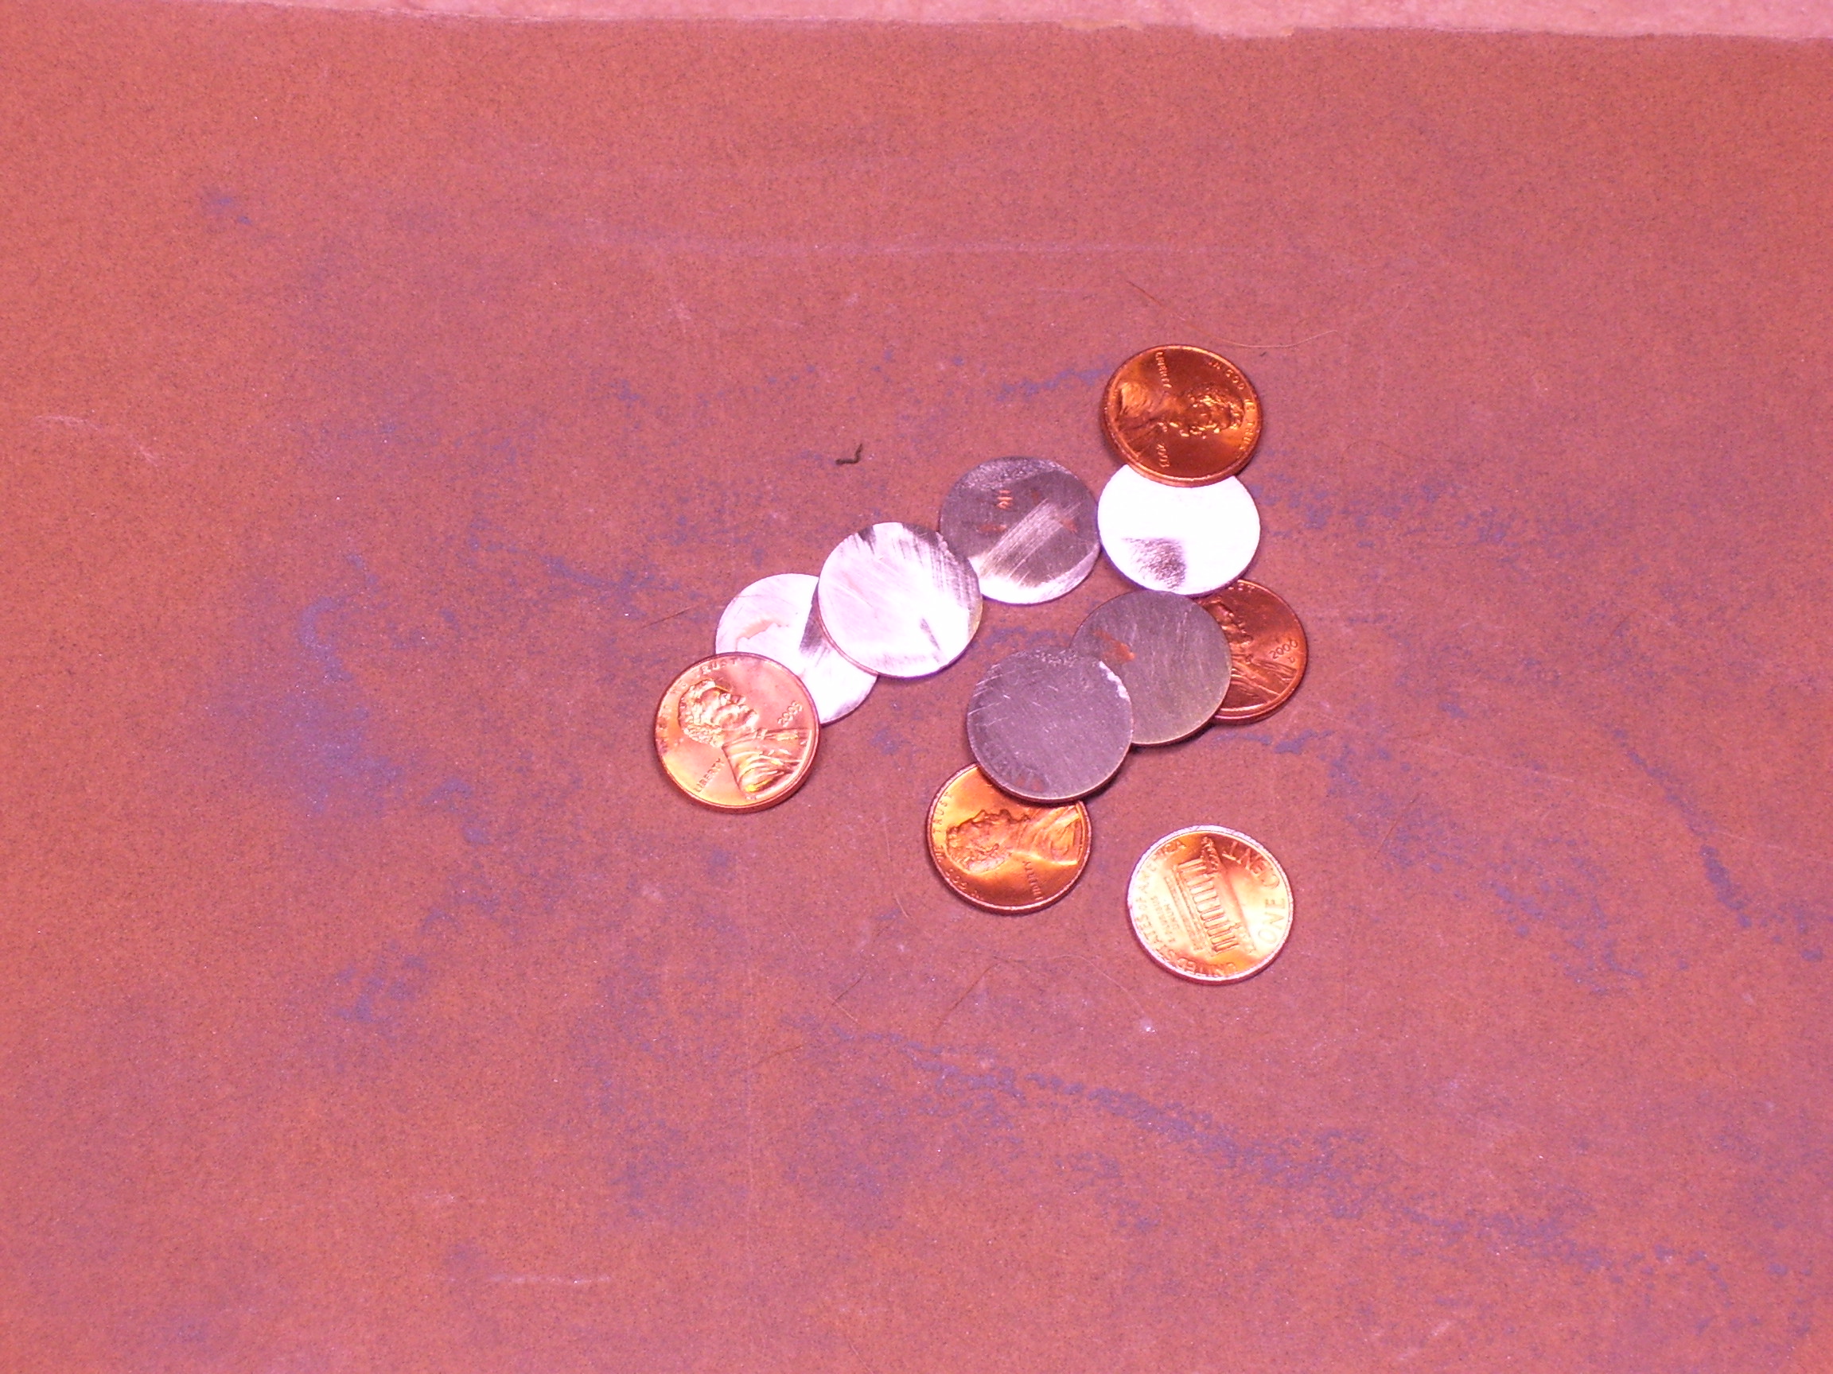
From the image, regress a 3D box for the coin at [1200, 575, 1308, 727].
[{"bbox_3d":[0.036,-0.004,0.668,0.019,0.002,0.019,0,64,-5],"label":"coin"}]

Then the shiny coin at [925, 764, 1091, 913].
[{"bbox_3d":[0.011,0.017,0.658,0.019,0.002,0.019,0,68,-6],"label":"shiny coin"}]

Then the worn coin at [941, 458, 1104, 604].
[{"bbox_3d":[0.012,-0.018,0.673,0.019,0.001,0.019,0,68,-6],"label":"worn coin"}]

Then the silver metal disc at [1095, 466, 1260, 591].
[{"bbox_3d":[0.031,-0.019,0.674,0.019,0.001,0.019,0,64,-4],"label":"silver metal disc"}]

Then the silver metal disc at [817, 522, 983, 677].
[{"bbox_3d":[-0.002,-0.010,0.666,0.019,0.001,0.019,0,71,-7],"label":"silver metal disc"}]

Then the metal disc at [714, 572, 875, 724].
[{"bbox_3d":[-0.014,-0.004,0.664,0.019,0.001,0.019,0,68,-6],"label":"metal disc"}]

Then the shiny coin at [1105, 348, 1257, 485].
[{"bbox_3d":[0.032,-0.032,0.679,0.019,0.002,0.019,0,63,-5],"label":"shiny coin"}]

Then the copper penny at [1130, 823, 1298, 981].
[{"bbox_3d":[0.034,0.025,0.657,0.019,0.002,0.019,0,68,-6],"label":"copper penny"}]

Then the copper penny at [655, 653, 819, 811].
[{"bbox_3d":[-0.021,0.005,0.658,0.019,0.002,0.019,0,69,0],"label":"copper penny"}]

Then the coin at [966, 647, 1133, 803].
[{"bbox_3d":[0.015,0.004,0.661,0.019,0.001,0.019,0,69,-1],"label":"coin"}]

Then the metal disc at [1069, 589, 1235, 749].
[{"bbox_3d":[0.027,-0.002,0.666,0.019,0.001,0.019,0,70,1],"label":"metal disc"}]

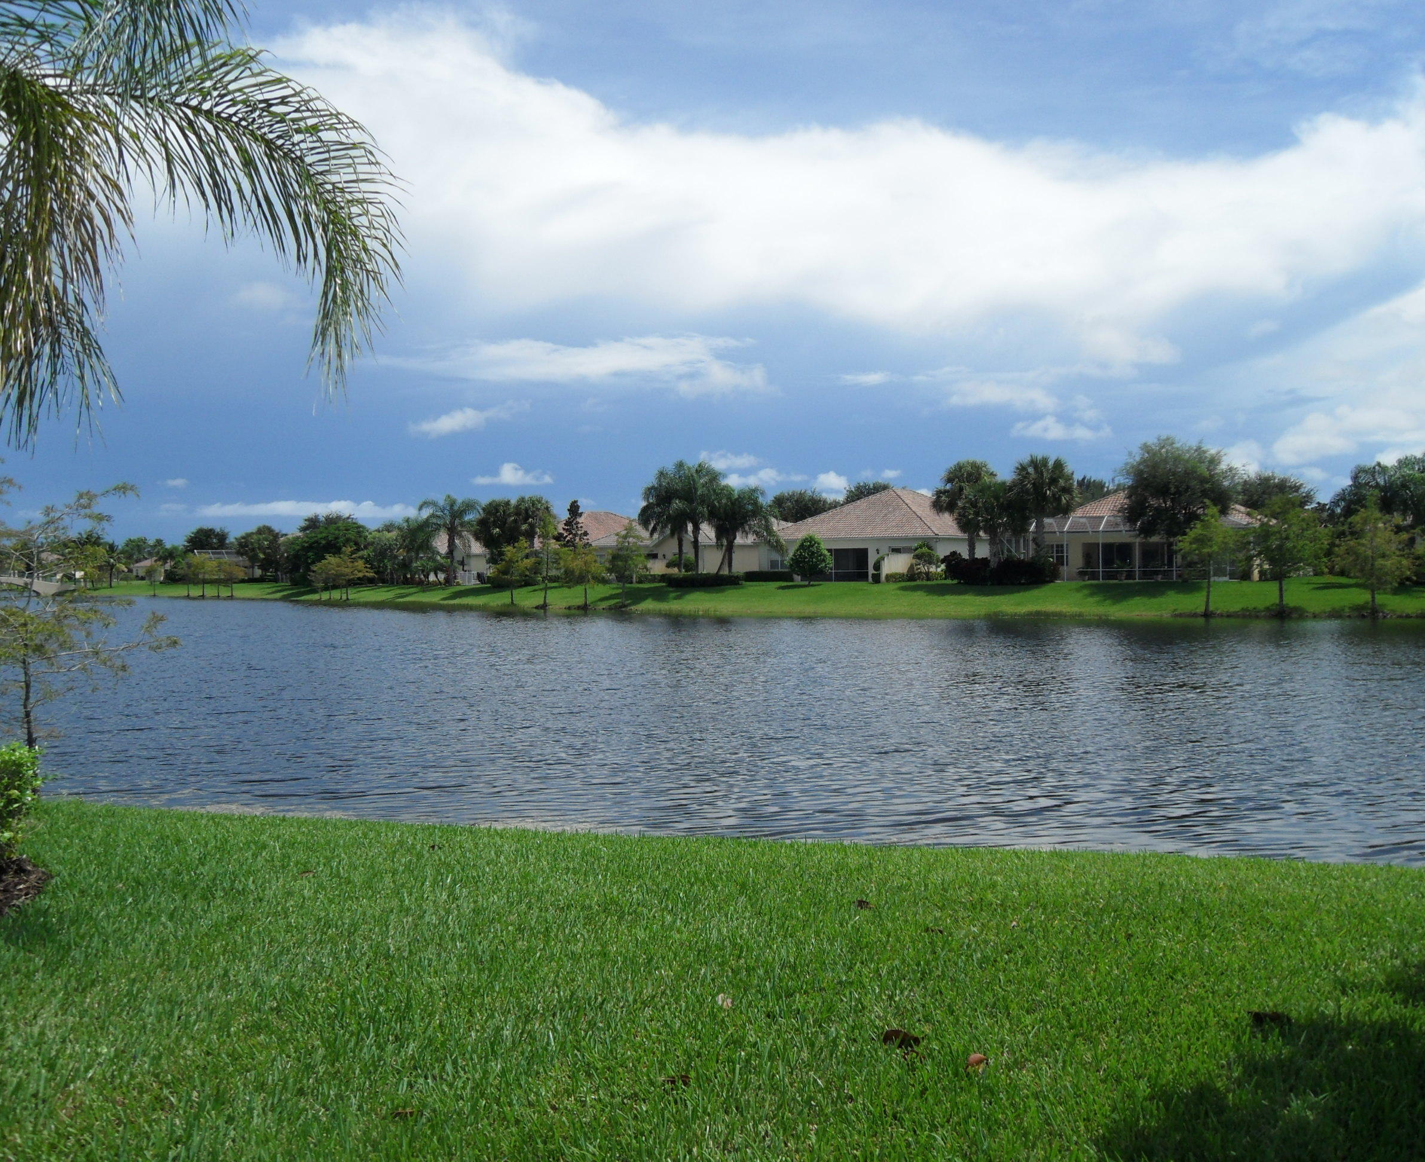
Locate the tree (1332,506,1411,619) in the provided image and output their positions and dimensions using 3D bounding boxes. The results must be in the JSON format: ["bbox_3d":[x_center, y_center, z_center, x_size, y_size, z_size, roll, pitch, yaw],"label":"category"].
[{"bbox_3d":[38.390,-1.200,73.000,4.510,6.420,4.290,0,0,0],"label":"tree"}]

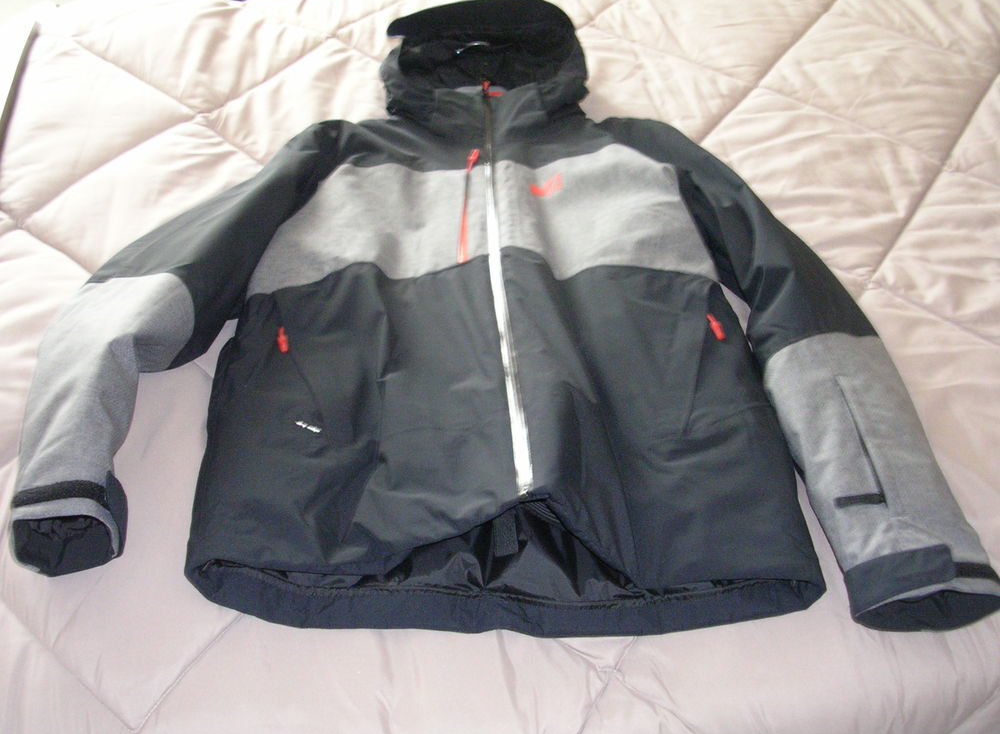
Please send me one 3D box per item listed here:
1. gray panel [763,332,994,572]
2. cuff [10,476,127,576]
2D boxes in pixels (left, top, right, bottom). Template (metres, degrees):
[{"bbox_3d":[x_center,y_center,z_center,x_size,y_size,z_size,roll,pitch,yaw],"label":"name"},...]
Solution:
[{"bbox_3d":[0.389,0.077,1.158,0.169,0.070,0.307,-4,44,-5],"label":"gray panel"},{"bbox_3d":[-0.424,0.156,1.075,0.111,0.064,0.082,-2,44,-3],"label":"cuff"}]

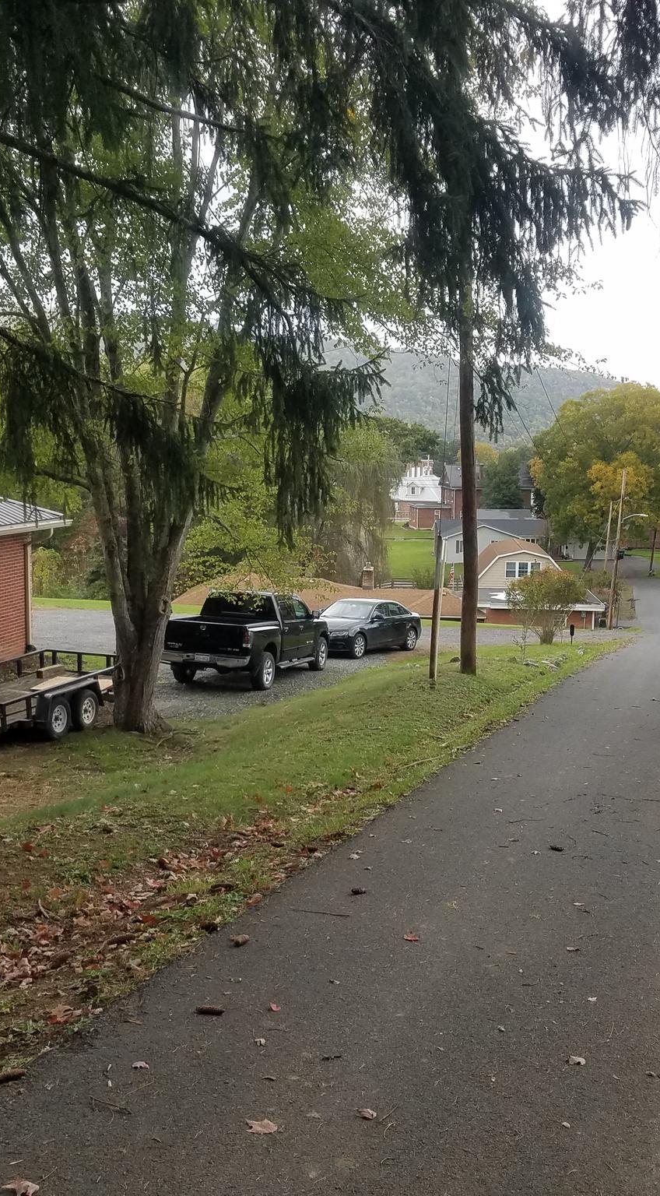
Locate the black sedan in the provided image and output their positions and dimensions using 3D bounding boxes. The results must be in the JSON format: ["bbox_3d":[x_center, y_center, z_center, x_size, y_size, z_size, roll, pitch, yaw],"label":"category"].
[{"bbox_3d":[0.794,0.778,32.324,1.880,1.460,4.920,3,4,31],"label":"black sedan"}]

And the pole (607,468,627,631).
[{"bbox_3d":[16.194,-2.679,67.429,0.280,9.200,0.280,4,7,0],"label":"pole"}]

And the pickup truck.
[{"bbox_3d":[-1.614,0.759,25.909,2.040,1.920,5.700,4,4,17],"label":"pickup truck"}]

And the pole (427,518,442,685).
[{"bbox_3d":[1.526,0.045,17.325,0.150,2.450,0.150,3,-6,0],"label":"pole"}]

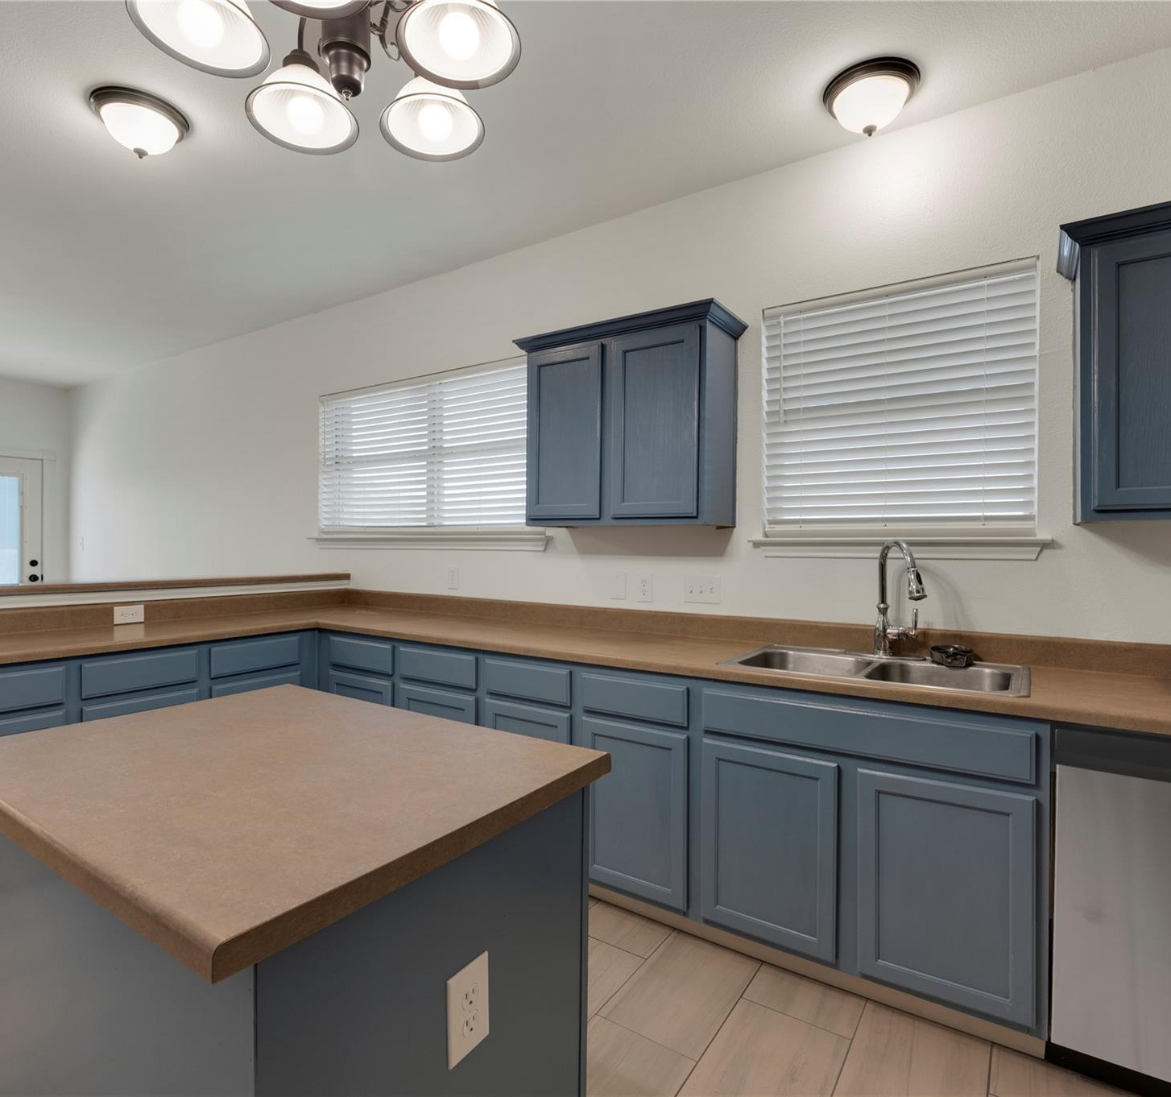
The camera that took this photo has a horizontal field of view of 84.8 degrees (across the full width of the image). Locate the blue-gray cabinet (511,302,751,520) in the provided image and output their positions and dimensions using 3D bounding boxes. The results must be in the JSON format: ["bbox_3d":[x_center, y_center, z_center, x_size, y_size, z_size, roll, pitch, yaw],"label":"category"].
[{"bbox_3d":[0.170,-0.485,2.667,0.911,0.800,0.372,1,0,33],"label":"blue-gray cabinet"}]

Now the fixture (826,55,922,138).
[{"bbox_3d":[0.922,-1.399,2.065,0.285,0.148,0.285,1,0,33],"label":"fixture"}]

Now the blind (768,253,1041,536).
[{"bbox_3d":[1.092,-0.496,2.325,0.890,0.888,0.055,1,0,33],"label":"blind"}]

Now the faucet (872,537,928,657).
[{"bbox_3d":[1.055,0.168,2.095,0.125,0.396,0.270,0,0,1],"label":"faucet"}]

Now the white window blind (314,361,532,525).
[{"bbox_3d":[-0.939,-0.525,3.653,1.800,0.879,0.055,1,0,33],"label":"white window blind"}]

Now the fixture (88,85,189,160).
[{"bbox_3d":[-1.525,-1.417,2.205,0.285,0.148,0.285,1,0,33],"label":"fixture"}]

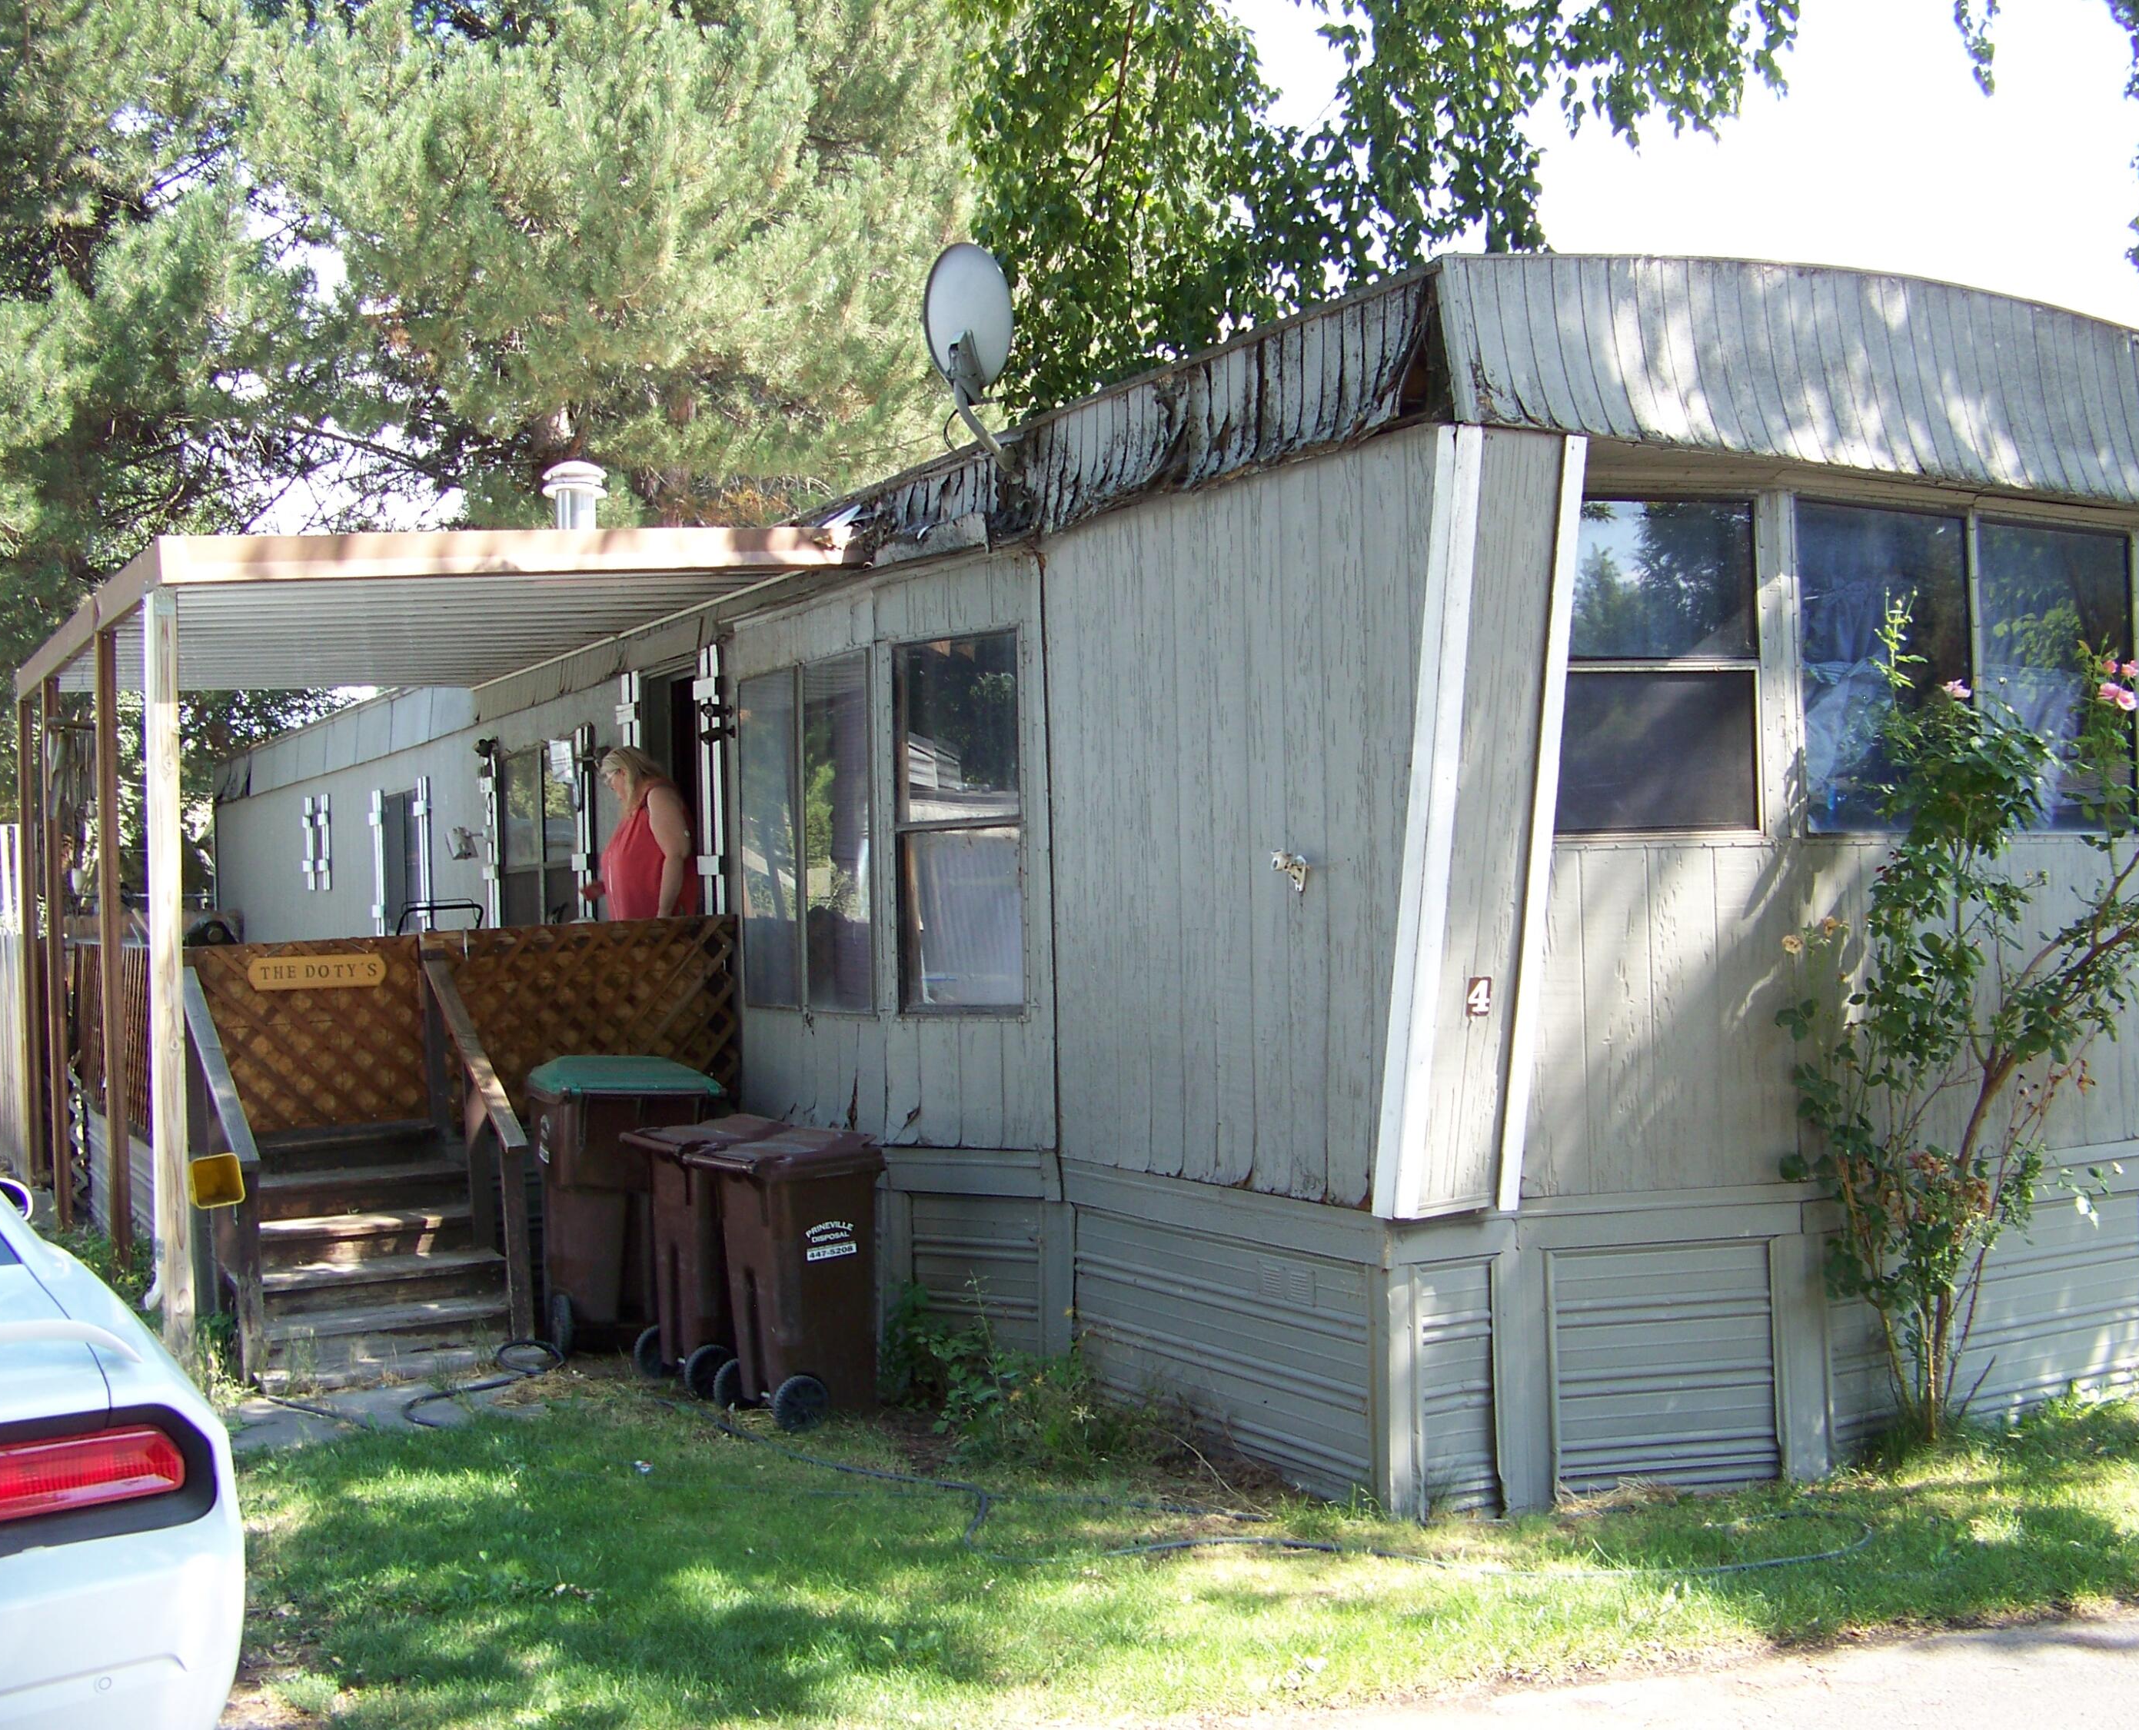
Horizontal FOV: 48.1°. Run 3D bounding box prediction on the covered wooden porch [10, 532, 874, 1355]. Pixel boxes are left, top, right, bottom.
[{"bbox_3d":[-3.370,0.294,11.578,2.686,3.146,5.564,-1,-1,-29],"label":"covered wooden porch"}]

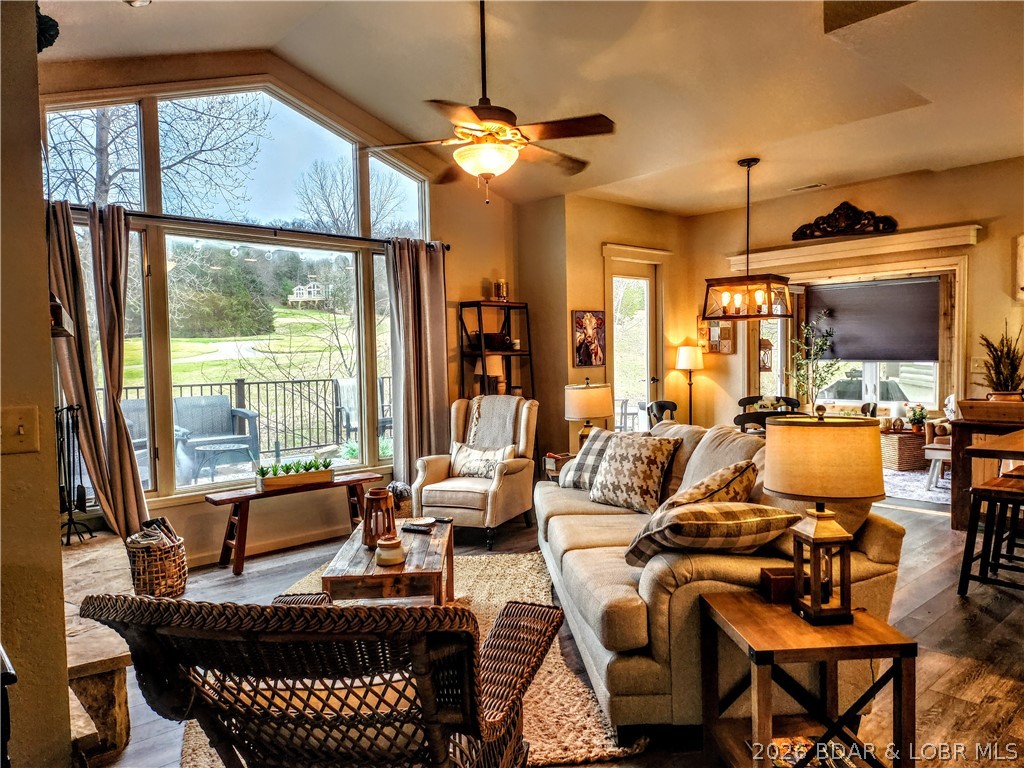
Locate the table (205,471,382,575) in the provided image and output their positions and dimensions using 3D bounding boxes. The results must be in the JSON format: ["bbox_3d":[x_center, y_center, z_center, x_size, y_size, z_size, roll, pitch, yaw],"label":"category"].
[{"bbox_3d":[-1.427,0.925,4.833,1.180,0.465,0.260,-3,3,-41],"label":"table"}]

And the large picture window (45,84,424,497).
[{"bbox_3d":[-1.668,-0.679,4.904,2.632,2.720,0.120,-3,4,-42],"label":"large picture window"}]

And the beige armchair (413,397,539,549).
[{"bbox_3d":[-0.261,0.605,5.360,0.670,1.010,0.860,0,3,24],"label":"beige armchair"}]

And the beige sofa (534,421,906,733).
[{"bbox_3d":[0.740,0.690,3.552,1.030,0.960,2.370,-1,3,-4],"label":"beige sofa"}]

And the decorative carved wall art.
[{"bbox_3d":[2.776,-1.393,5.992,0.050,0.288,0.877,-3,4,-42],"label":"decorative carved wall art"}]

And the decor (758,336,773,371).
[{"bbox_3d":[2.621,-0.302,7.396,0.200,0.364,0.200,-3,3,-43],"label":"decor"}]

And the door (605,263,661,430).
[{"bbox_3d":[1.125,-0.053,6.697,0.789,2.156,0.060,-3,4,-42],"label":"door"}]

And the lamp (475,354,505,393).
[{"bbox_3d":[-0.186,-0.042,6.004,0.240,0.414,0.240,-1,3,0],"label":"lamp"}]

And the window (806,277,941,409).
[{"bbox_3d":[4.229,-0.465,8.386,0.100,1.462,1.482,-3,4,-42],"label":"window"}]

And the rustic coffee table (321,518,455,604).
[{"bbox_3d":[-0.538,0.983,3.363,0.480,0.465,0.963,-1,3,-2],"label":"rustic coffee table"}]

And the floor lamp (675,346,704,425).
[{"bbox_3d":[1.748,0.317,6.988,0.290,1.374,0.290,-3,4,-42],"label":"floor lamp"}]

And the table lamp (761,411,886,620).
[{"bbox_3d":[0.930,0.388,2.135,0.337,0.640,0.337,-1,3,-4],"label":"table lamp"}]

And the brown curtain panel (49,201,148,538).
[{"bbox_3d":[-2.379,0.024,4.110,0.476,2.122,0.150,-3,4,-42],"label":"brown curtain panel"}]

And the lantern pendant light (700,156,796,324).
[{"bbox_3d":[1.686,-1.019,5.056,0.347,1.115,0.524,-3,4,-42],"label":"lantern pendant light"}]

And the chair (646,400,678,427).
[{"bbox_3d":[1.401,0.594,5.883,0.520,0.920,0.500,-2,3,-28],"label":"chair"}]

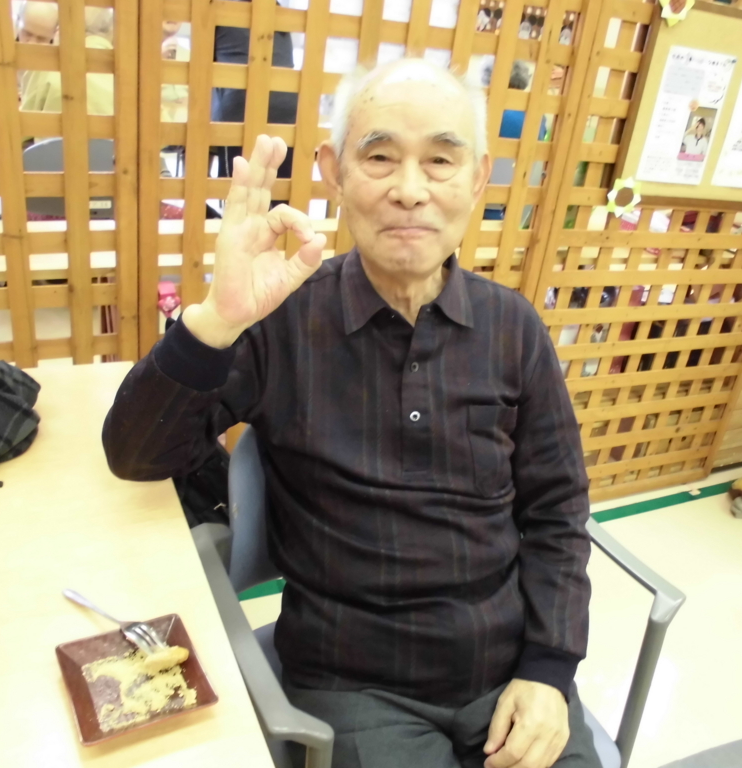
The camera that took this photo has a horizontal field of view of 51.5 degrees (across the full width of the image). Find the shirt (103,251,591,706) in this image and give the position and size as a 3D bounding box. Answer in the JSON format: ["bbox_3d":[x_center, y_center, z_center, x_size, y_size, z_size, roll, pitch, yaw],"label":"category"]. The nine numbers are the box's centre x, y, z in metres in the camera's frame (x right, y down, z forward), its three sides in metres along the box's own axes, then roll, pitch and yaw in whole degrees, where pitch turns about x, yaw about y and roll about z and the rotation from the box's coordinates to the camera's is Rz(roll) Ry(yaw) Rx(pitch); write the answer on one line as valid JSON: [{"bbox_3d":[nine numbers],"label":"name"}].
[{"bbox_3d":[-0.026,0.143,1.027,0.590,0.560,0.360,-1,24,-7],"label":"shirt"}]

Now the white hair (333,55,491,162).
[{"bbox_3d":[0.042,-0.293,0.913,0.172,0.165,0.185,3,25,-1],"label":"white hair"}]

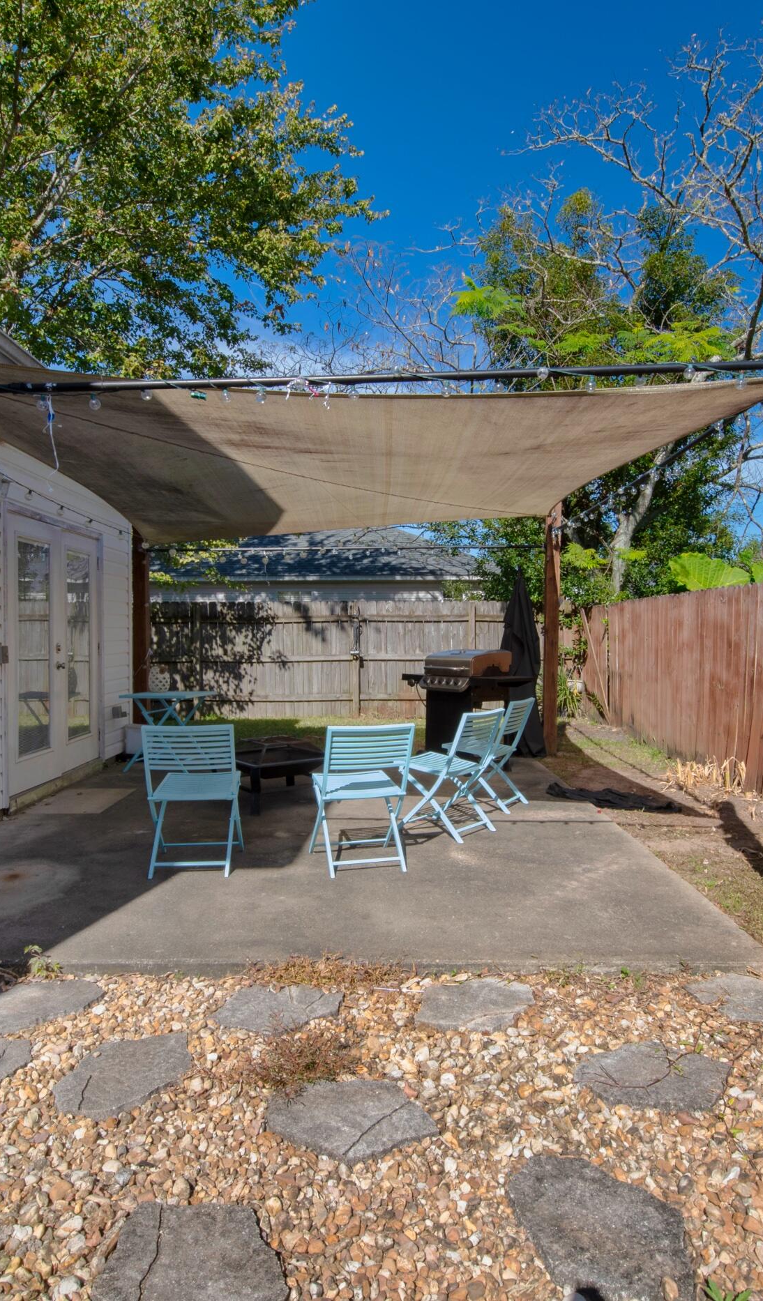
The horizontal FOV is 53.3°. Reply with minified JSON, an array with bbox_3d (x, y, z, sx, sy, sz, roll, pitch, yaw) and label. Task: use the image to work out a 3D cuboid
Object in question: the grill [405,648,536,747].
[{"bbox_3d":[0.920,0.600,8.100,0.620,1.170,1.380,-1,1,-40],"label":"grill"}]

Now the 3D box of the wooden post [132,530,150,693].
[{"bbox_3d":[-2.620,-0.260,8.270,0.140,2.920,0.140,0,1,0],"label":"wooden post"}]

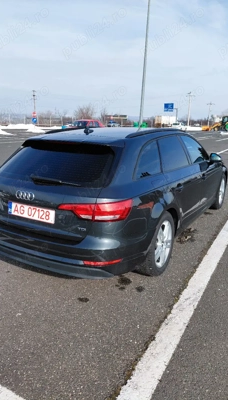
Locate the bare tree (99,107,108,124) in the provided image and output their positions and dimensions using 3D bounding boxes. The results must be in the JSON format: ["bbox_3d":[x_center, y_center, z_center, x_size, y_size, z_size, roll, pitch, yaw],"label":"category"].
[{"bbox_3d":[-3.029,-23.838,82.733,2.900,5.600,2.900,0,15,-2],"label":"bare tree"}]

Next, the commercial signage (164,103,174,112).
[{"bbox_3d":[19.211,-31.914,100.000,3.300,3.000,0.250,4,15,10],"label":"commercial signage"}]

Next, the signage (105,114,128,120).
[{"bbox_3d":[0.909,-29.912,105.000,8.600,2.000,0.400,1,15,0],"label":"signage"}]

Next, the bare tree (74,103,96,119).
[{"bbox_3d":[-8.147,-24.488,82.865,6.200,6.600,6.000,0,15,-5],"label":"bare tree"}]

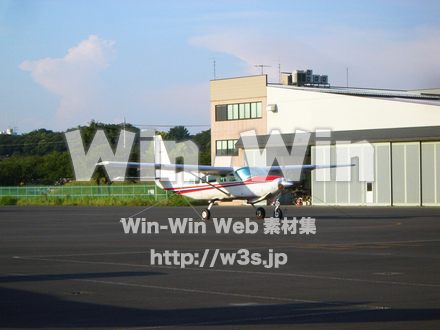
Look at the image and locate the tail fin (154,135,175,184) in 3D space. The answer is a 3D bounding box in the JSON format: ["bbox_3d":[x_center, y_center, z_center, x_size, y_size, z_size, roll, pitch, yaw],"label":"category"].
[{"bbox_3d":[-2.898,-0.330,76.594,0.280,2.570,1.950,0,-1,-36],"label":"tail fin"}]

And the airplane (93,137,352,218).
[{"bbox_3d":[-0.041,0.549,72.683,15.860,4.520,11.600,0,-1,-36],"label":"airplane"}]

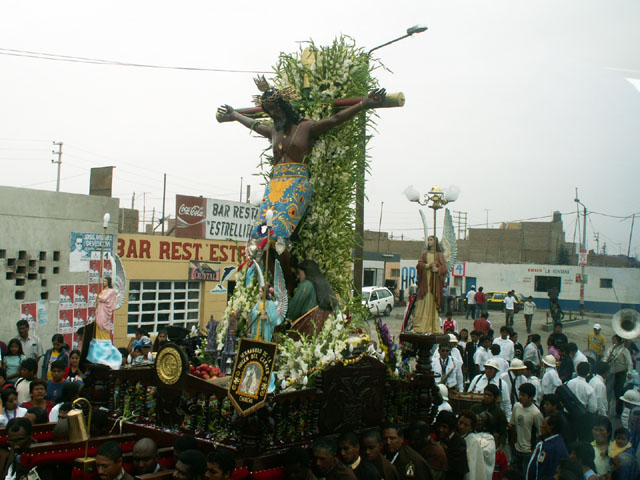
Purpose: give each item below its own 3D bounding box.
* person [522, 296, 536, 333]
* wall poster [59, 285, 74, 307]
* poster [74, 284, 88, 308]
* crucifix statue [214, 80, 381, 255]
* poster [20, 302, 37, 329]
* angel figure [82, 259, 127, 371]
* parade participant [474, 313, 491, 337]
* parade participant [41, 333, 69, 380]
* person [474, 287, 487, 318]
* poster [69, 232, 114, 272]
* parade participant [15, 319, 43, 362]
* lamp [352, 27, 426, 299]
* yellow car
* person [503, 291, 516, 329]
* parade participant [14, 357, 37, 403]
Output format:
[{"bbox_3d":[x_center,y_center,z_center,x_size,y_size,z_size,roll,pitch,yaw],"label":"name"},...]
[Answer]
[{"bbox_3d":[9.401,3.370,34.780,0.500,1.660,0.360,2,-1,9],"label":"person"},{"bbox_3d":[-4.375,0.975,13.400,0.020,0.400,0.305,1,-1,34],"label":"wall poster"},{"bbox_3d":[-4.278,1.014,13.941,0.010,0.420,0.295,1,-2,37],"label":"poster"},{"bbox_3d":[-0.250,-0.529,7.013,1.720,1.840,0.500,1,-1,30],"label":"crucifix statue"},{"bbox_3d":[-4.914,1.277,13.100,0.010,0.420,0.300,1,-2,37],"label":"poster"},{"bbox_3d":[-1.938,0.658,6.950,0.360,1.000,0.360,3,-1,-28],"label":"angel figure"},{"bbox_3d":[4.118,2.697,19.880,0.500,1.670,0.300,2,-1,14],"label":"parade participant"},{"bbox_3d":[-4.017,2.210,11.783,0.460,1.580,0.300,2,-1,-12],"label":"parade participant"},{"bbox_3d":[8.478,3.347,40.980,0.550,1.680,0.340,2,-1,6],"label":"person"},{"bbox_3d":[-4.076,0.223,13.850,0.020,0.690,0.970,1,-1,34],"label":"poster"},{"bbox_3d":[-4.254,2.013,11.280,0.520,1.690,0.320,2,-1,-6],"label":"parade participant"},{"bbox_3d":[1.595,-0.784,18.240,1.817,8.368,0.280,1,-2,37],"label":"lamp"},{"bbox_3d":[11.000,3.750,48.200,4.150,1.400,1.650,1,-1,31],"label":"yellow car"},{"bbox_3d":[9.044,3.331,36.980,0.550,1.680,0.380,2,-1,6],"label":"person"},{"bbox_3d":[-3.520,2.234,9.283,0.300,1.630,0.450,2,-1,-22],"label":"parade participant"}]

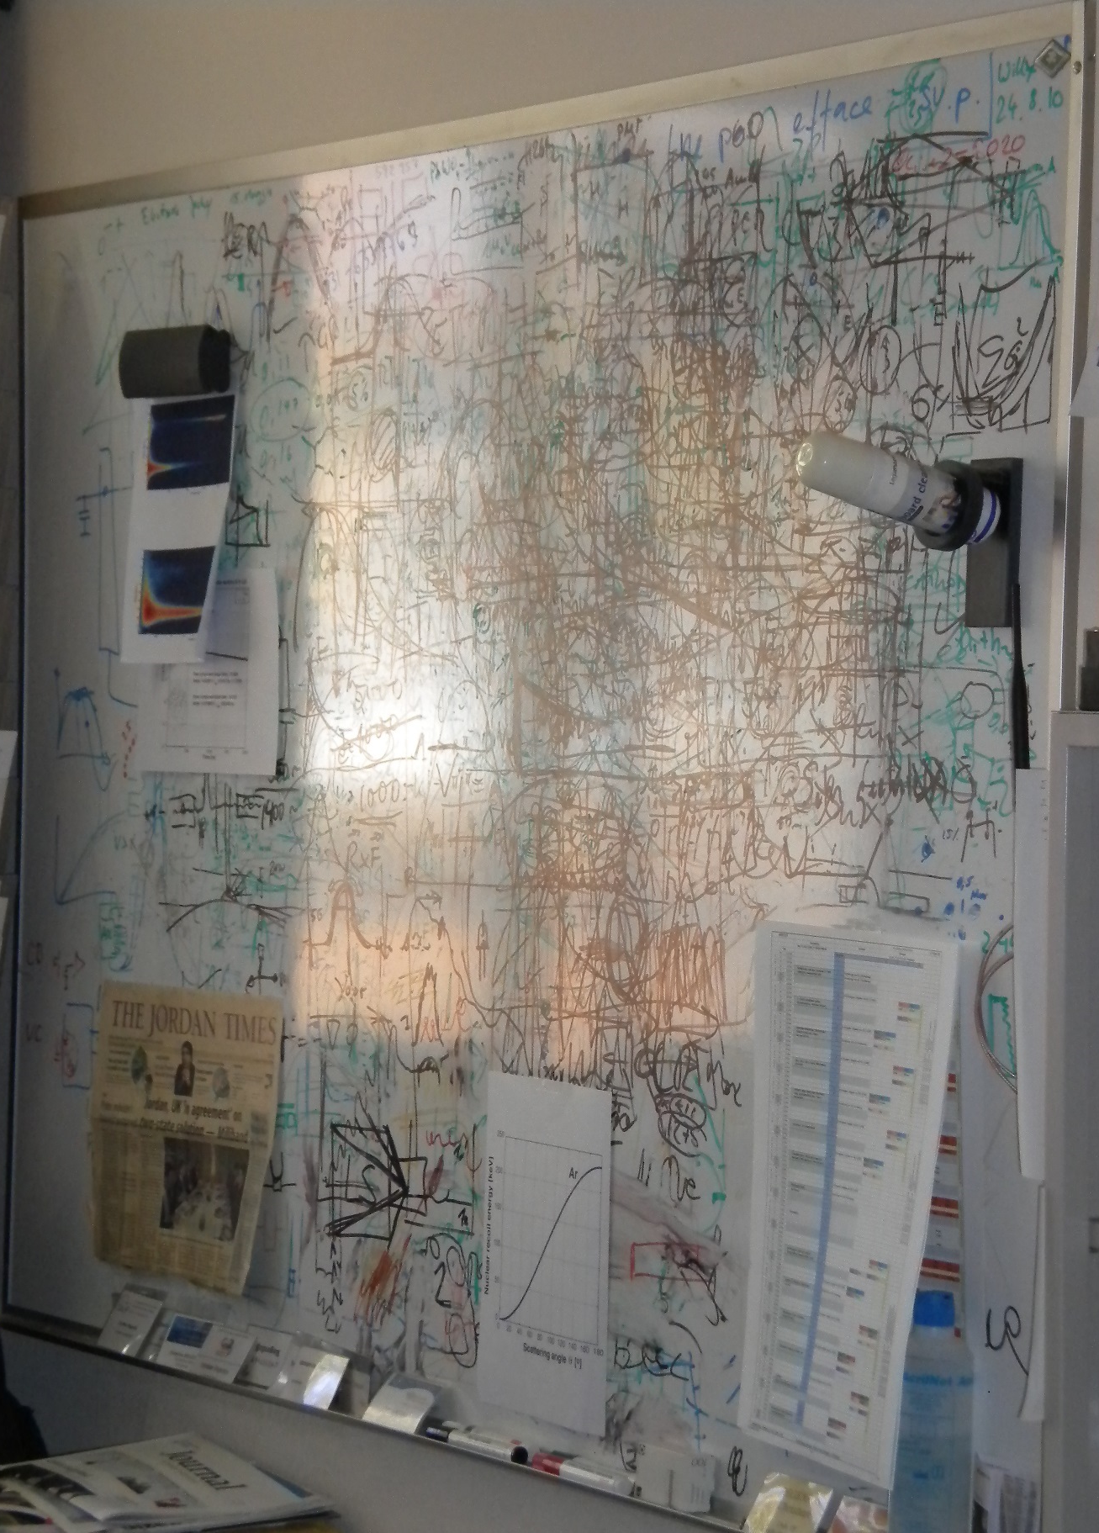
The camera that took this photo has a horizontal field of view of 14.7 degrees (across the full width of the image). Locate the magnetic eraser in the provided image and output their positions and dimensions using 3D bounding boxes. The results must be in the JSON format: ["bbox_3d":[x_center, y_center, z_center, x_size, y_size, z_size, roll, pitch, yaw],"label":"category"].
[{"bbox_3d":[-0.384,-0.416,4.361,0.036,0.067,0.165,0,1,-34],"label":"magnetic eraser"}]

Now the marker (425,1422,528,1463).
[{"bbox_3d":[-0.066,0.617,3.868,0.018,0.018,0.132,0,1,-34],"label":"marker"}]

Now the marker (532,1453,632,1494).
[{"bbox_3d":[0.029,0.622,3.730,0.018,0.018,0.132,0,1,-34],"label":"marker"}]

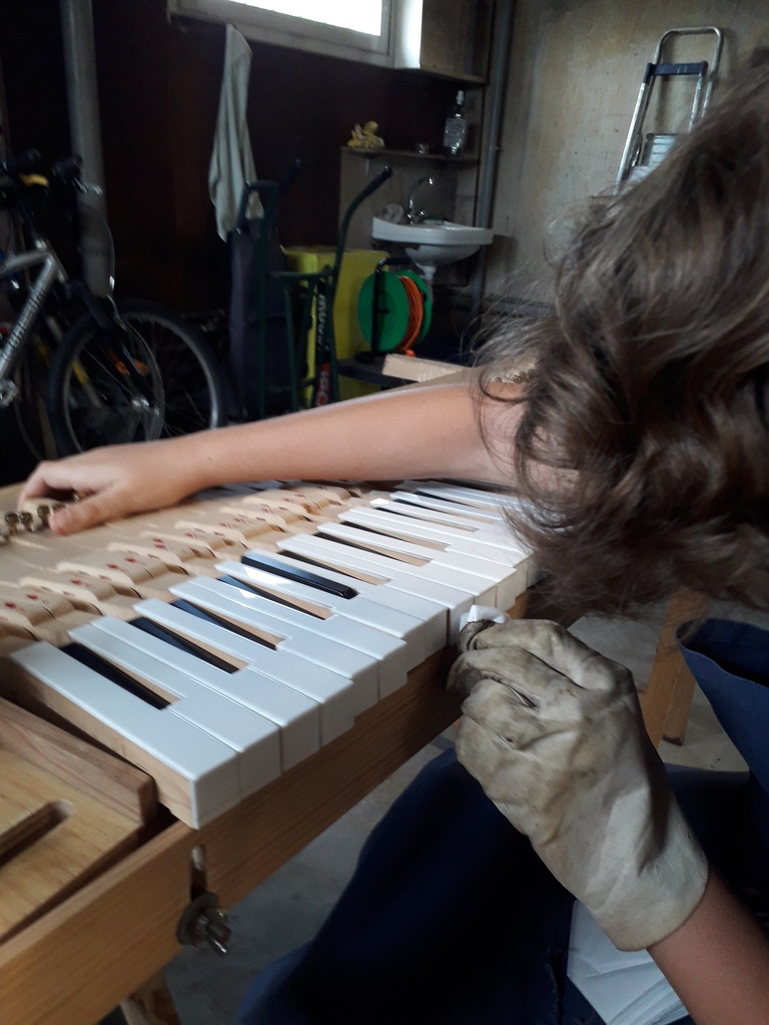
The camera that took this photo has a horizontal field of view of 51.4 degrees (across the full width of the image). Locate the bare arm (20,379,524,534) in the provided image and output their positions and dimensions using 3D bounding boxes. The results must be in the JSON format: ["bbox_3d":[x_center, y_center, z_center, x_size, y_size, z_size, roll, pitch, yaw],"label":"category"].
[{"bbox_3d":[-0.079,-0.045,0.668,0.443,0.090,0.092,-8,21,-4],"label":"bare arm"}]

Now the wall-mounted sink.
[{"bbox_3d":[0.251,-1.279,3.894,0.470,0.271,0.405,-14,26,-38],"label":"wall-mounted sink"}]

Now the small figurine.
[{"bbox_3d":[-0.082,-1.687,3.583,0.150,0.120,0.100,-14,26,-38],"label":"small figurine"}]

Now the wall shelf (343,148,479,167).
[{"bbox_3d":[0.139,-1.685,3.791,0.727,0.030,0.170,-14,26,-38],"label":"wall shelf"}]

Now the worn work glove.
[{"bbox_3d":[0.117,0.153,0.487,0.105,0.205,0.090,-36,5,1],"label":"worn work glove"}]

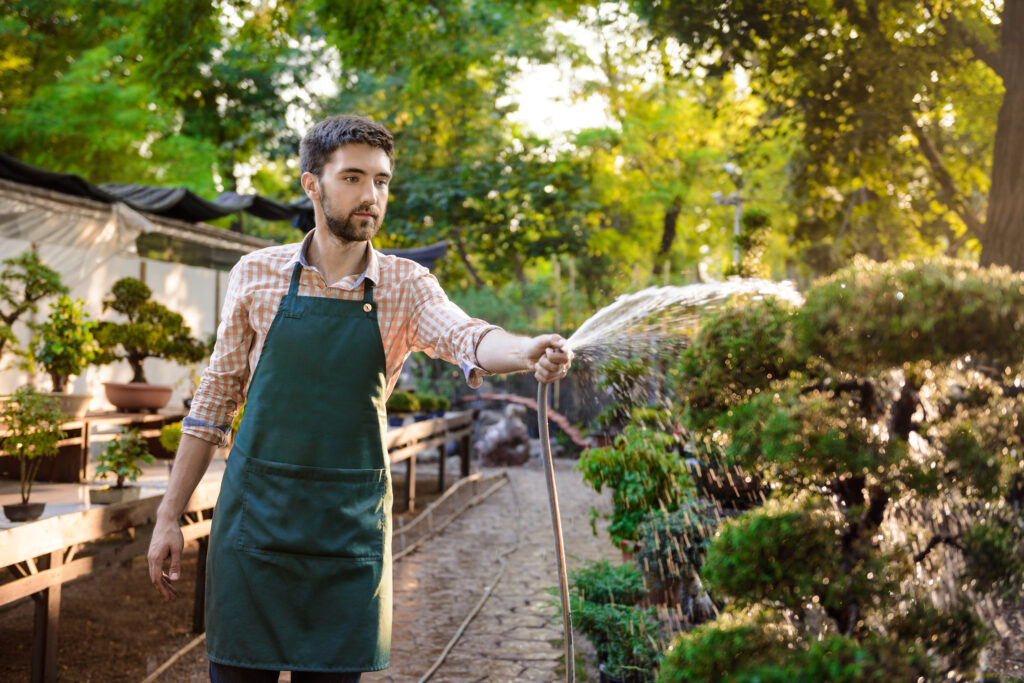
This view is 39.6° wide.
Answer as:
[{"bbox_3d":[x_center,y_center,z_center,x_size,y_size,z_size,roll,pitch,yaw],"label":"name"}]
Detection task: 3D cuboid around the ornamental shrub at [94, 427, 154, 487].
[{"bbox_3d":[-1.579,0.475,5.780,0.235,0.245,0.210,1,-1,-7],"label":"ornamental shrub"}]

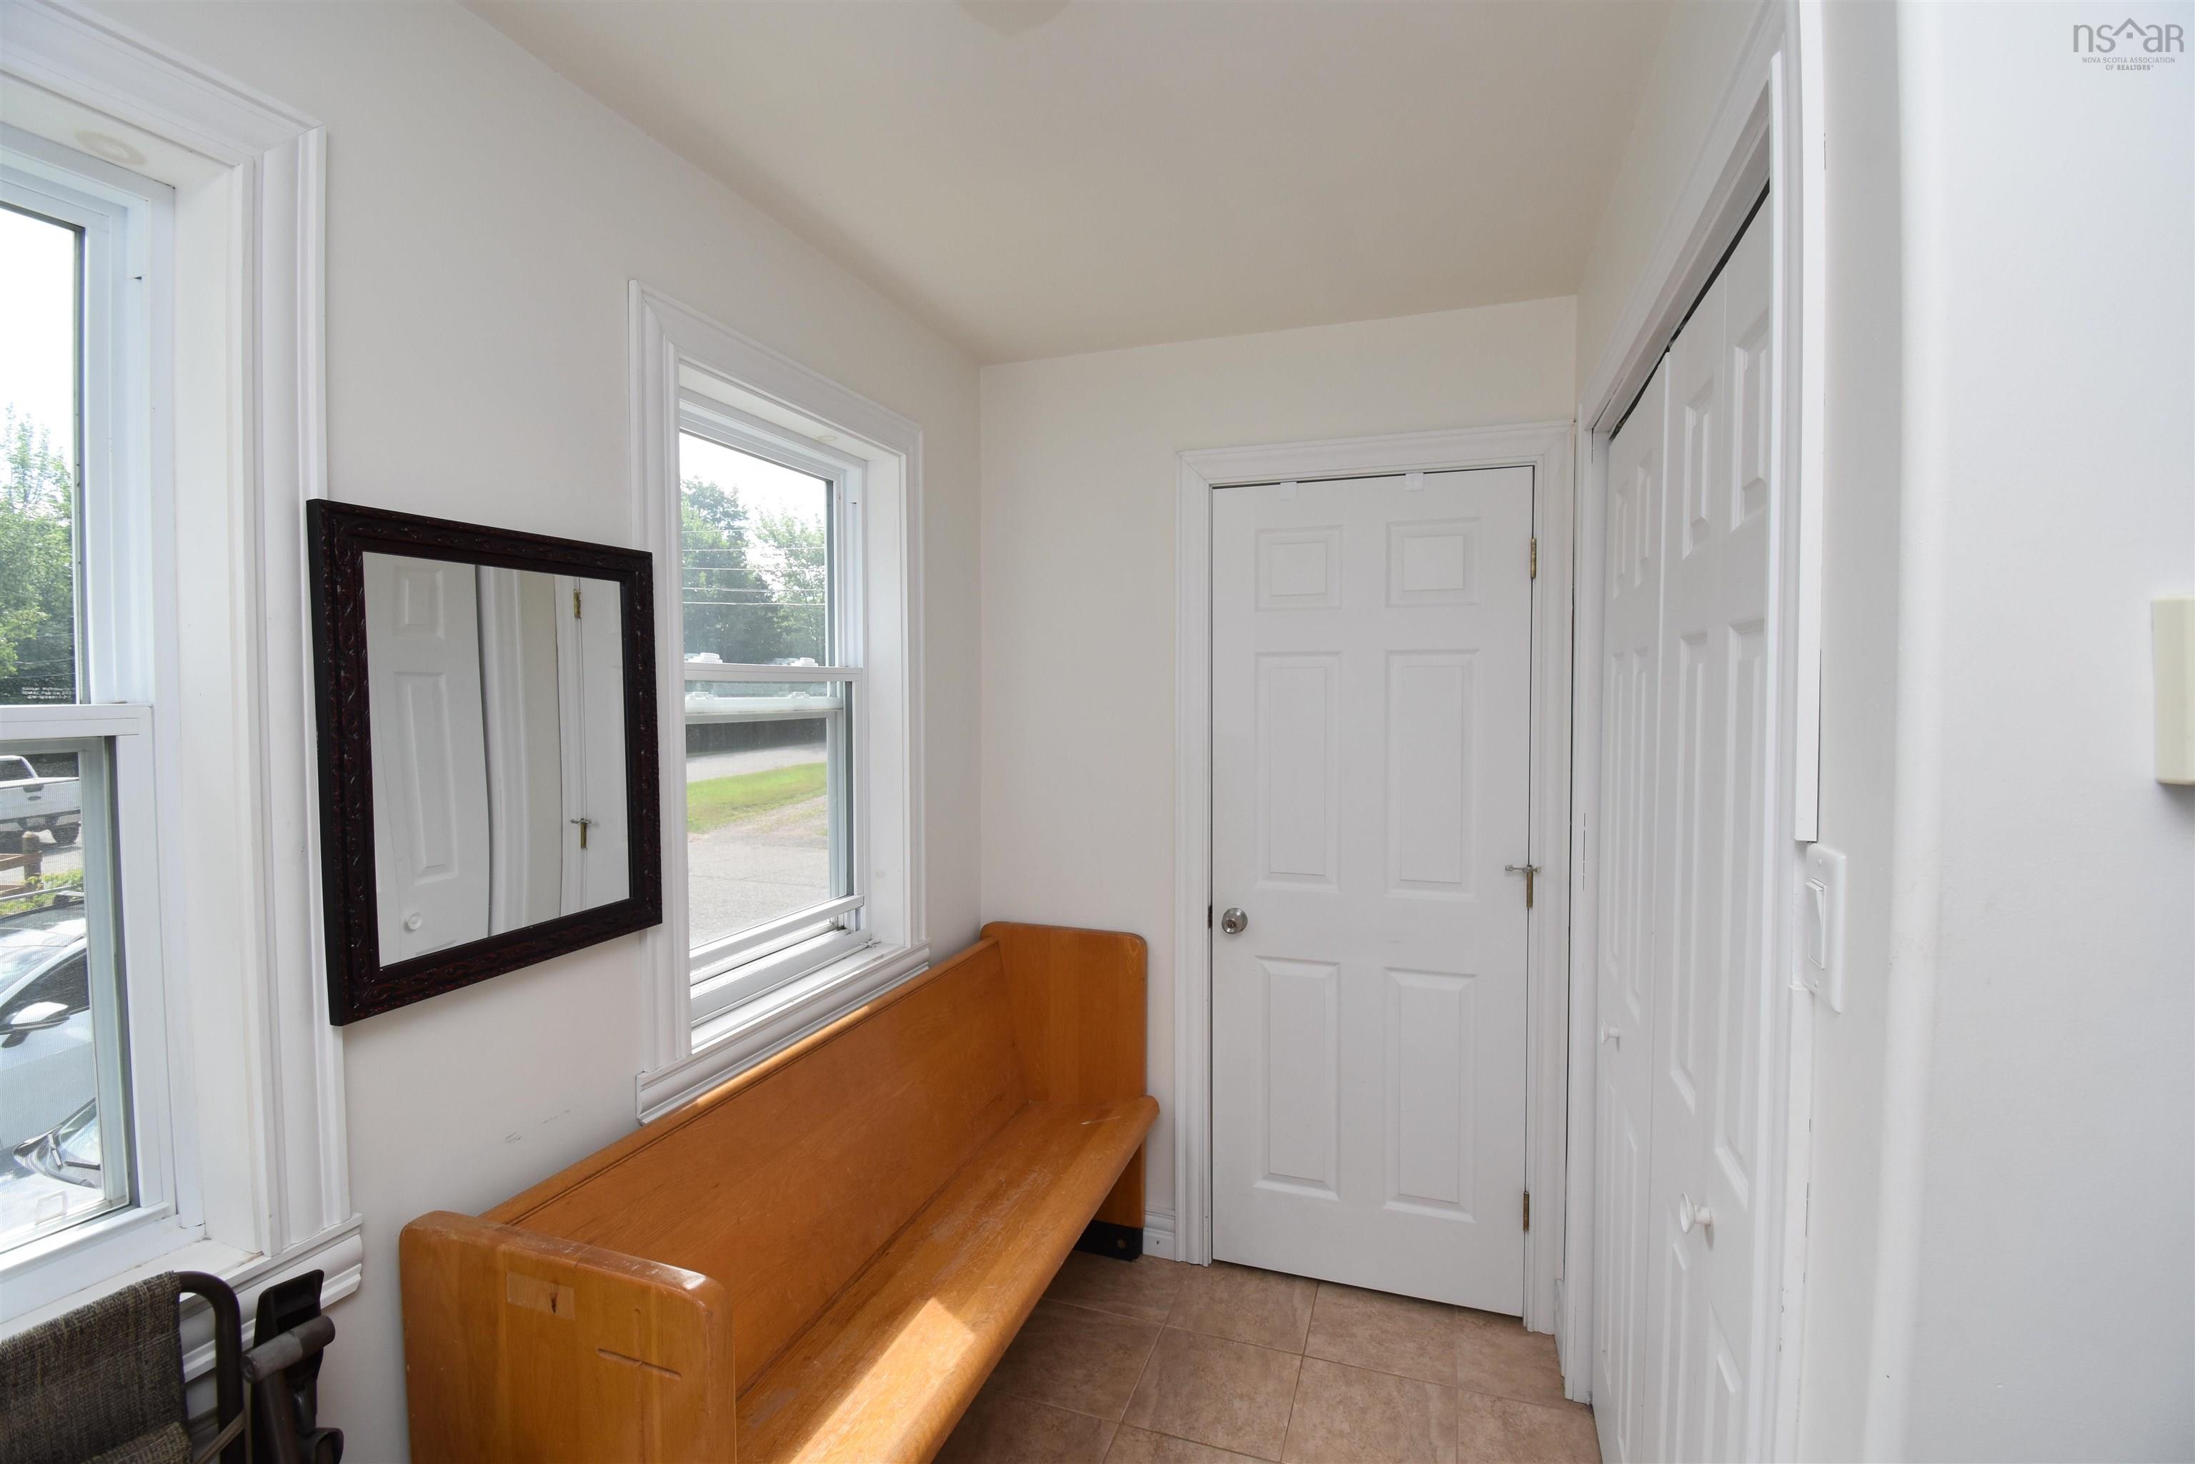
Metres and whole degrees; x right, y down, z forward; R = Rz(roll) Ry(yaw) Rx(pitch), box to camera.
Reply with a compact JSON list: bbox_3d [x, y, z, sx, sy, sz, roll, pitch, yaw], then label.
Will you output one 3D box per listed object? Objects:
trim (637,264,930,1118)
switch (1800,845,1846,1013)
[{"bbox_3d":[-0.589,-0.055,1.868,0.033,1.337,0.868,1,2,21],"label":"trim"},{"bbox_3d":[0.558,0.149,0.708,0.010,0.116,0.071,1,2,21],"label":"switch"}]

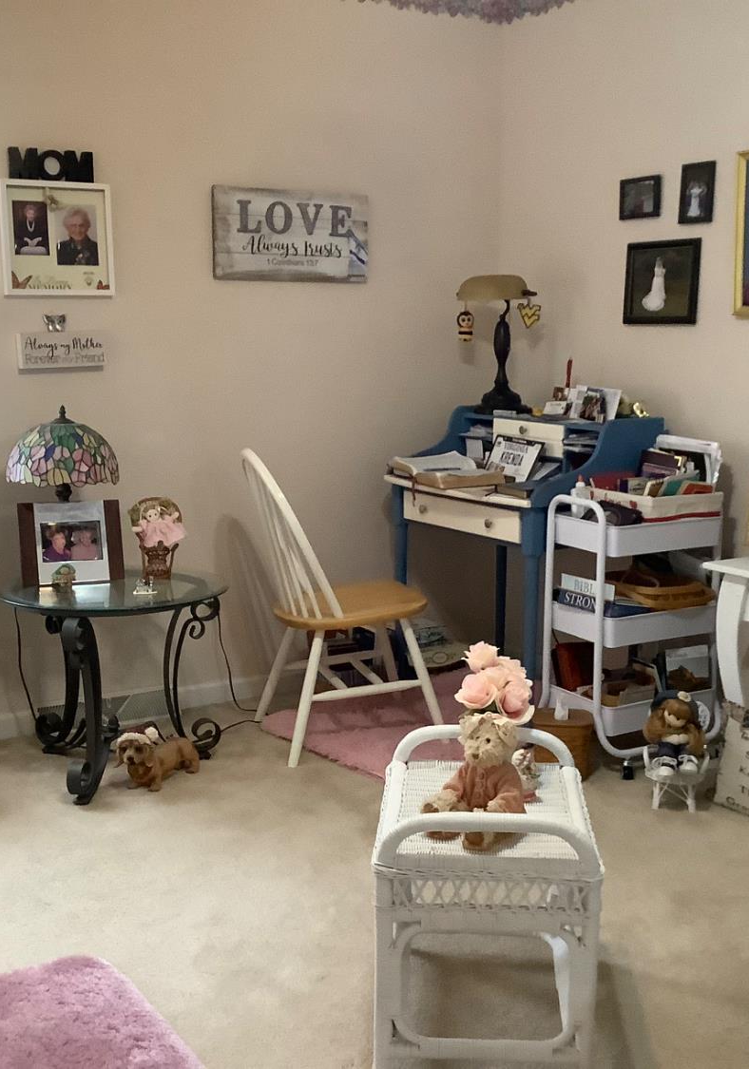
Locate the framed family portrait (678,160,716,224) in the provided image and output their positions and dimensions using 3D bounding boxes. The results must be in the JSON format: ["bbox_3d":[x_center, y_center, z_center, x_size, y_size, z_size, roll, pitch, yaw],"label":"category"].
[{"bbox_3d":[0.966,-1.029,3.842,0.018,0.179,0.137,-6,11,-31],"label":"framed family portrait"}]

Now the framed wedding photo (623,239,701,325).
[{"bbox_3d":[0.858,-0.758,3.846,0.018,0.247,0.312,-6,11,-30],"label":"framed wedding photo"}]

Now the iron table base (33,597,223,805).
[{"bbox_3d":[-0.693,0.420,3.560,0.500,0.507,0.463,-1,9,-6],"label":"iron table base"}]

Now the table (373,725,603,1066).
[{"bbox_3d":[0.203,0.670,2.378,0.385,0.520,0.485,1,10,4],"label":"table"}]

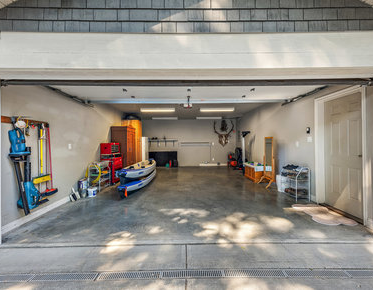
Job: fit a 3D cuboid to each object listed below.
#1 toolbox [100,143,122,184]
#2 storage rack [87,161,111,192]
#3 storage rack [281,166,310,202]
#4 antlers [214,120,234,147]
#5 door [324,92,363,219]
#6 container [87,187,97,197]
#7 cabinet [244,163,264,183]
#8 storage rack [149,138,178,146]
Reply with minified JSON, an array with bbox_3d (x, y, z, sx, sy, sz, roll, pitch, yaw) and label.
[{"bbox_3d":[-2.451,0.601,5.949,0.420,1.280,0.690,-1,0,-1],"label":"toolbox"},{"bbox_3d":[-2.450,0.874,5.129,0.300,0.750,0.650,-1,0,-1],"label":"storage rack"},{"bbox_3d":[2.526,0.848,4.229,0.290,0.730,0.600,-1,0,-1],"label":"storage rack"},{"bbox_3d":[1.942,-0.578,9.389,1.053,1.393,0.450,-1,0,-1],"label":"antlers"},{"bbox_3d":[2.799,0.180,3.224,0.045,2.030,0.813,-1,0,-1],"label":"door"},{"bbox_3d":[-2.300,1.144,4.476,0.220,0.220,0.220,-1,0,-1],"label":"container"},{"bbox_3d":[2.434,0.935,6.253,0.490,0.520,1.010,-1,0,-1],"label":"cabinet"},{"bbox_3d":[-1.219,-0.099,9.429,1.560,0.430,0.300,-1,0,-1],"label":"storage rack"}]

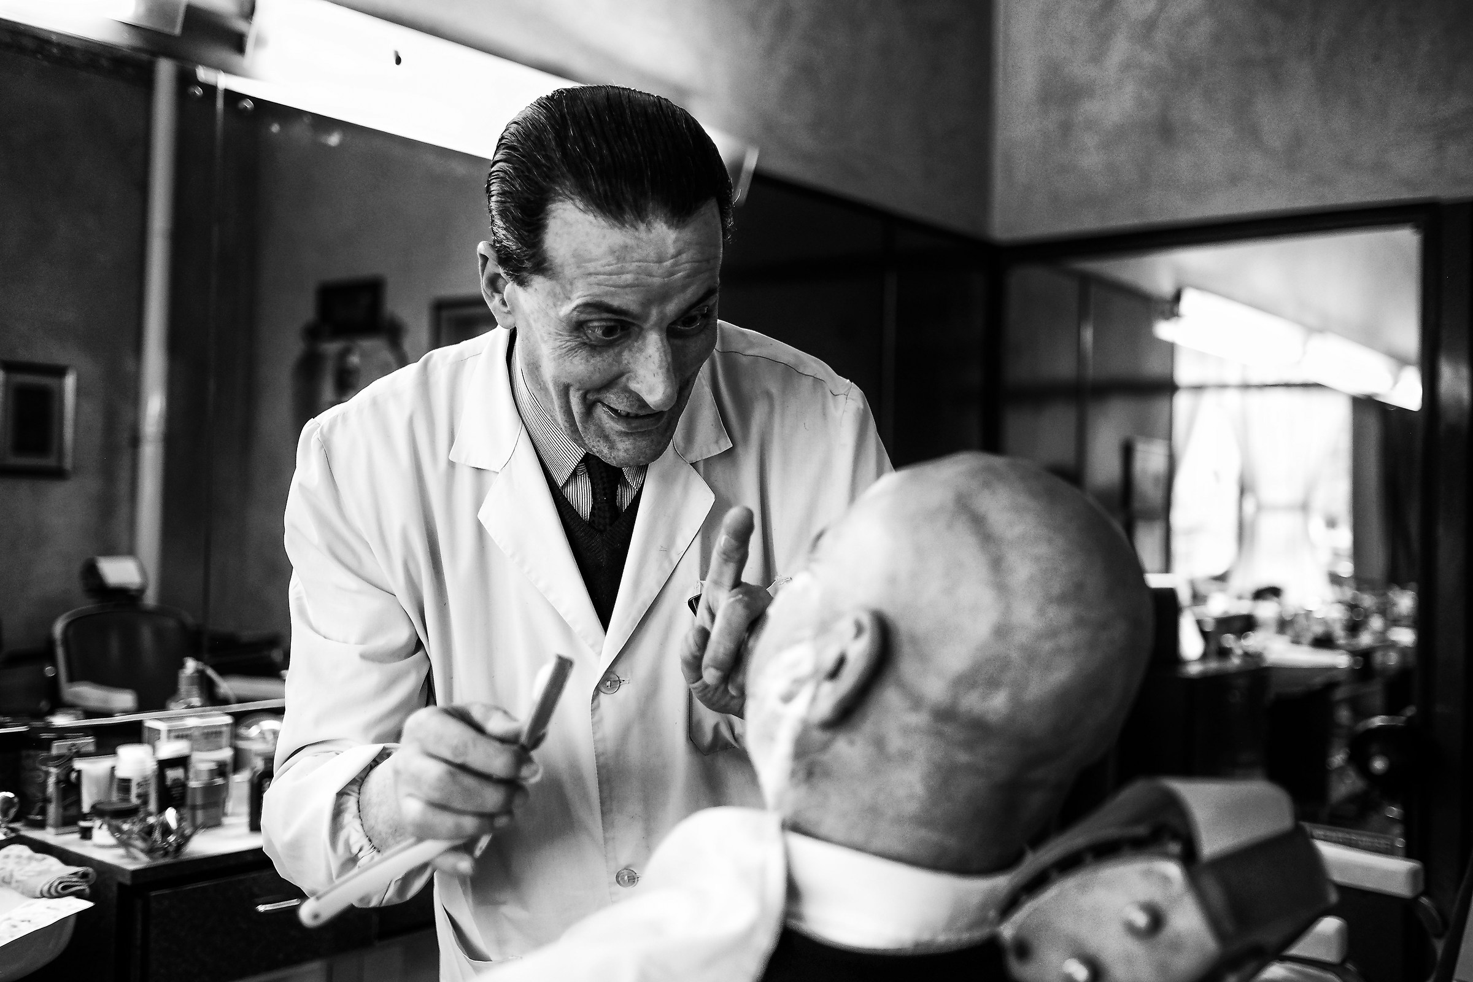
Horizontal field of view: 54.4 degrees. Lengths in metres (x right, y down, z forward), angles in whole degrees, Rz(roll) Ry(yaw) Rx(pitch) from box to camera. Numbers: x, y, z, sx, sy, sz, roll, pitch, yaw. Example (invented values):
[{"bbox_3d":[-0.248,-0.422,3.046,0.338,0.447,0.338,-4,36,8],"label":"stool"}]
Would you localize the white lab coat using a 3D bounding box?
[{"bbox_3d":[-0.110,0.340,1.210,0.530,0.980,0.480,1,0,-12],"label":"white lab coat"}]

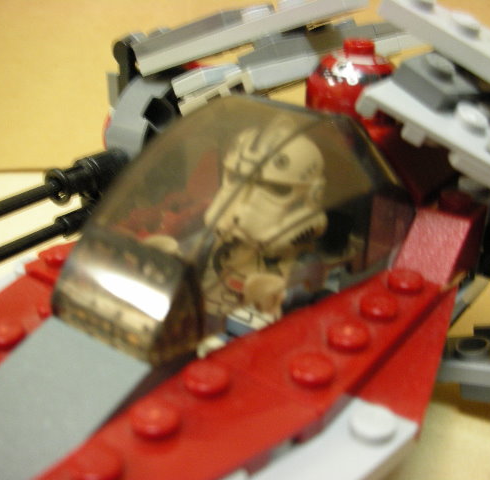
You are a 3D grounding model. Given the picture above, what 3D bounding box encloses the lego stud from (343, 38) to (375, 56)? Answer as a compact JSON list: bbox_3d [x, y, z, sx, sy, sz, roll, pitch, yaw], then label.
[{"bbox_3d":[0.018,-0.031,0.103,0.005,0.002,0.005,16,30,34],"label":"lego stud"}]

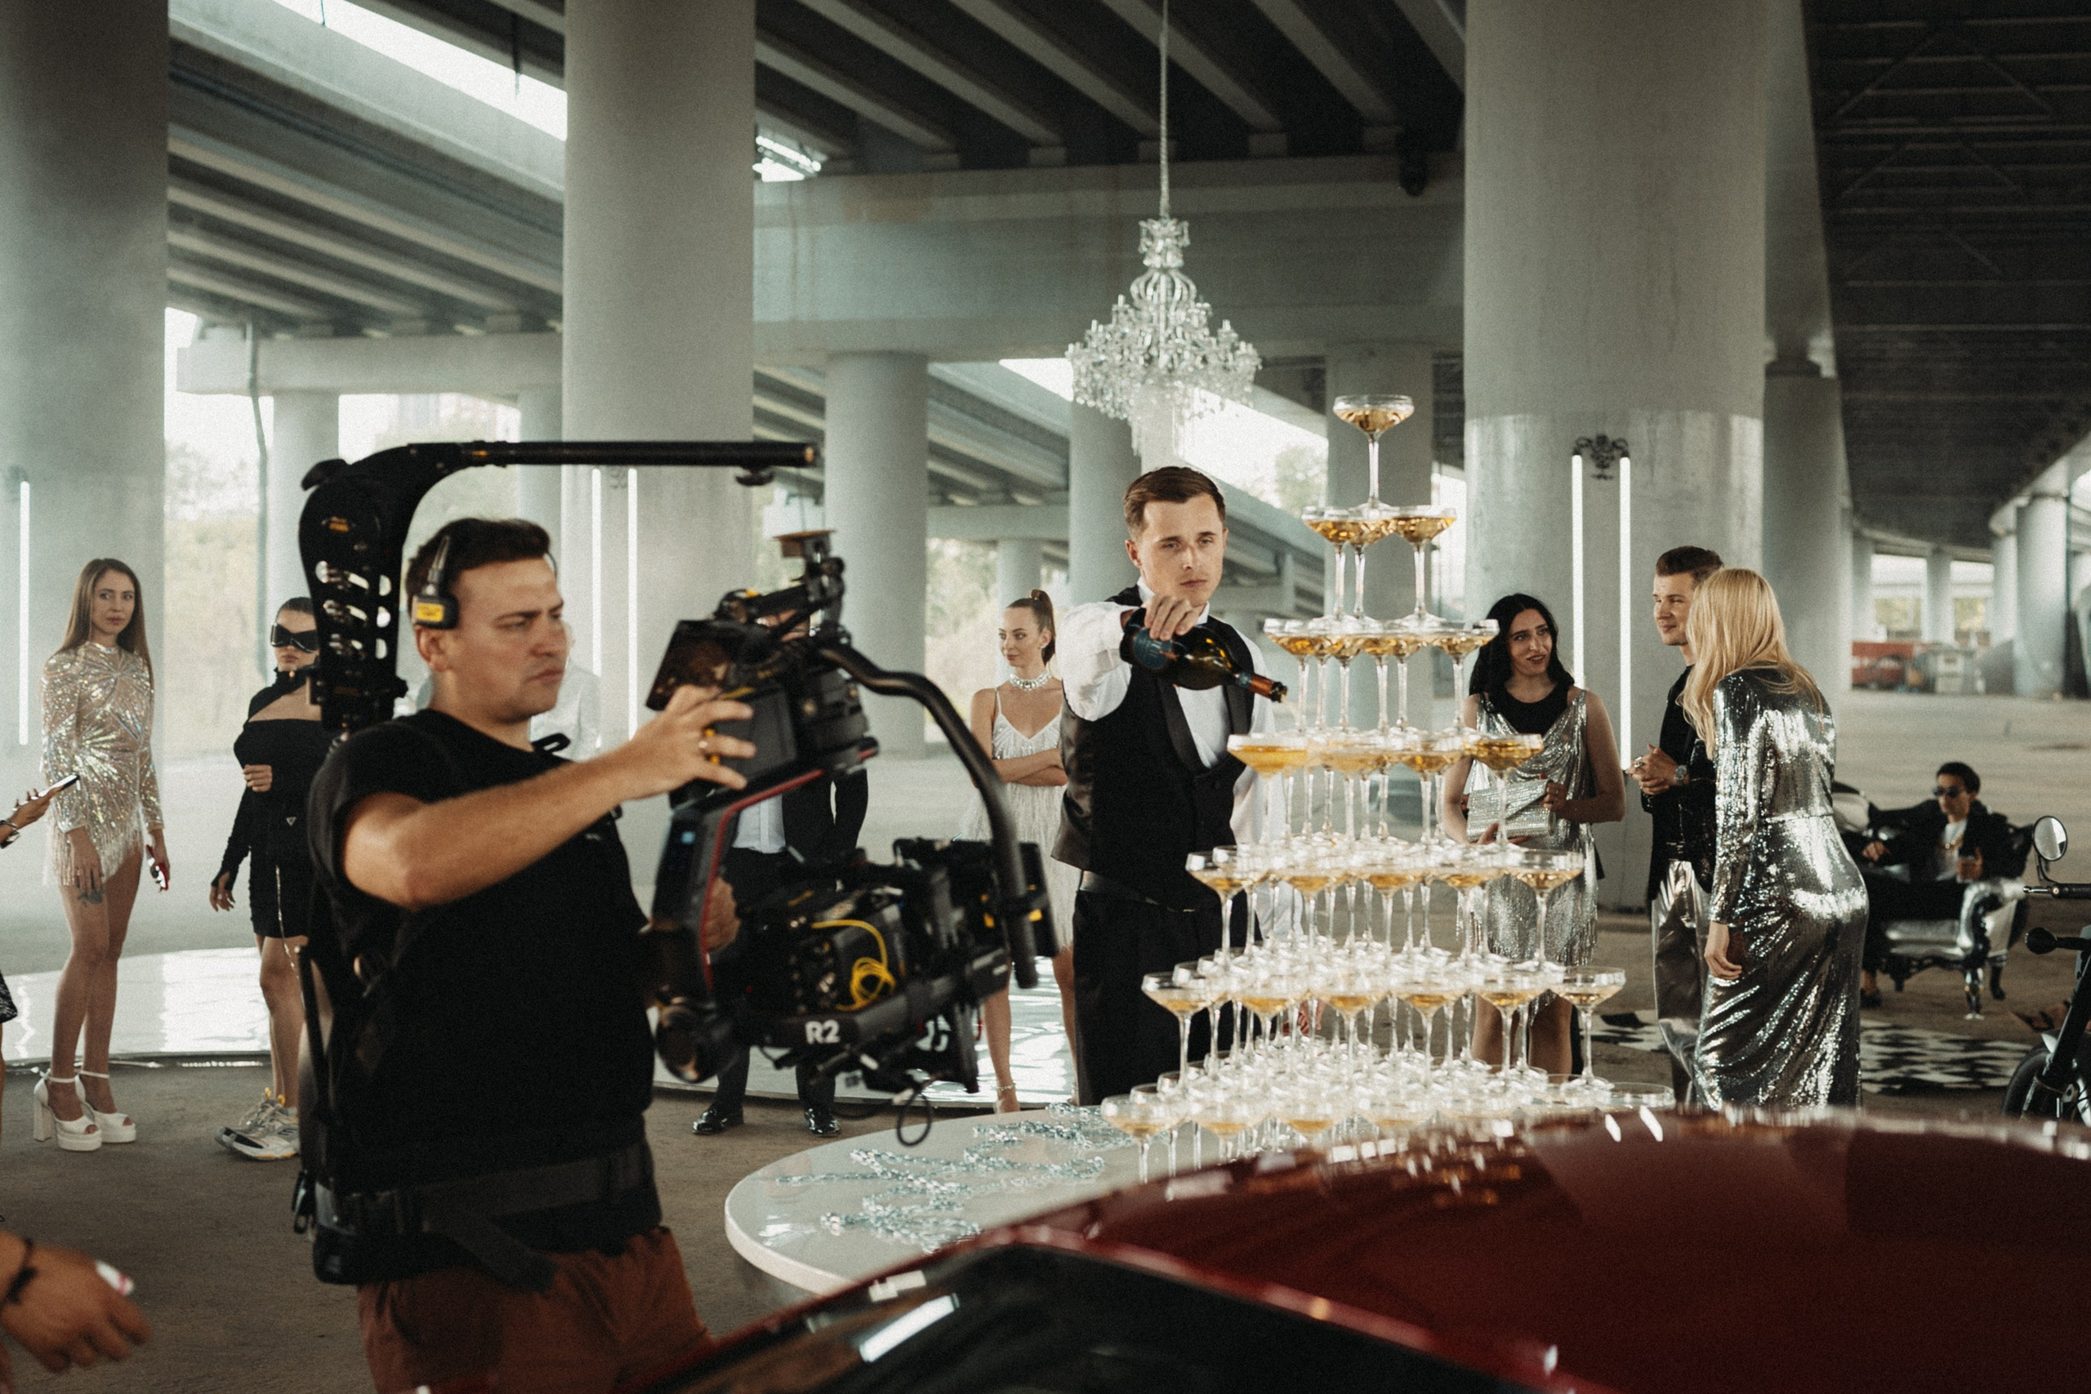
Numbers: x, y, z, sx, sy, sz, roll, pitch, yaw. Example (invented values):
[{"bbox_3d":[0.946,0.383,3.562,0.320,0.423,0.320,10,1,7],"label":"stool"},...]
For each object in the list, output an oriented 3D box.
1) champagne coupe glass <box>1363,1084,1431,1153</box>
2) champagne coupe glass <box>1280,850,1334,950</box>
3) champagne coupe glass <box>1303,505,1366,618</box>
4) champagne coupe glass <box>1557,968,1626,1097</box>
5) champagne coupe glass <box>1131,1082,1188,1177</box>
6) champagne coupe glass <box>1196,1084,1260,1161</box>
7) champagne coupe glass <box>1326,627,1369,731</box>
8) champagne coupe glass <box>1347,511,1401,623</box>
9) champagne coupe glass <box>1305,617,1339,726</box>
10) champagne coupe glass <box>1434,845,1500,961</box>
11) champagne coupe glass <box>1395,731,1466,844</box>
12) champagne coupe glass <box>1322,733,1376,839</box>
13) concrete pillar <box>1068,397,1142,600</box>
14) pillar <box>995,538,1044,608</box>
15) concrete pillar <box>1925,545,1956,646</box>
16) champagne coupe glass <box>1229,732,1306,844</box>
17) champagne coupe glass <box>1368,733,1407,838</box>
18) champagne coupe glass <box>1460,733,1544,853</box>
[{"bbox_3d":[0.445,0.582,2.962,0.106,0.153,0.106,0,1,0],"label":"champagne coupe glass"},{"bbox_3d":[0.343,0.279,3.010,0.106,0.153,0.106,0,1,0],"label":"champagne coupe glass"},{"bbox_3d":[0.392,-0.173,3.082,0.105,0.150,0.105,0,0,0],"label":"champagne coupe glass"},{"bbox_3d":[0.710,0.439,3.044,0.107,0.151,0.107,0,1,0],"label":"champagne coupe glass"},{"bbox_3d":[0.176,0.612,3.194,0.113,0.162,0.113,0,1,0],"label":"champagne coupe glass"},{"bbox_3d":[0.227,0.573,2.918,0.105,0.150,0.105,0,0,0],"label":"champagne coupe glass"},{"bbox_3d":[0.423,-0.024,3.268,0.107,0.151,0.107,0,1,0],"label":"champagne coupe glass"},{"bbox_3d":[0.458,-0.192,3.385,0.113,0.162,0.113,0,1,0],"label":"champagne coupe glass"},{"bbox_3d":[0.400,-0.031,3.347,0.113,0.162,0.113,0,1,0],"label":"champagne coupe glass"},{"bbox_3d":[0.552,0.270,3.048,0.107,0.151,0.107,0,1,0],"label":"champagne coupe glass"},{"bbox_3d":[0.530,0.127,3.235,0.113,0.162,0.113,0,1,0],"label":"champagne coupe glass"},{"bbox_3d":[0.419,0.128,3.220,0.113,0.162,0.113,0,1,0],"label":"champagne coupe glass"},{"bbox_3d":[1.560,-3.688,59.976,1.900,9.500,1.900,0,0,0],"label":"concrete pillar"},{"bbox_3d":[-0.994,-2.908,93.000,1.840,6.900,1.840,0,1,0],"label":"pillar"},{"bbox_3d":[38.517,-3.443,100.000,1.231,5.973,1.231,0,1,0],"label":"concrete pillar"},{"bbox_3d":[0.290,0.118,3.037,0.107,0.151,0.107,0,1,0],"label":"champagne coupe glass"},{"bbox_3d":[0.475,0.124,3.250,0.107,0.151,0.107,0,1,0],"label":"champagne coupe glass"},{"bbox_3d":[0.606,0.124,3.081,0.107,0.151,0.107,0,1,0],"label":"champagne coupe glass"}]

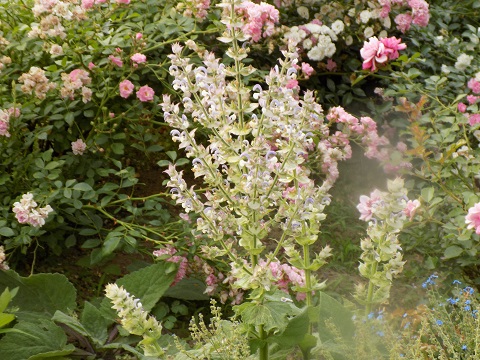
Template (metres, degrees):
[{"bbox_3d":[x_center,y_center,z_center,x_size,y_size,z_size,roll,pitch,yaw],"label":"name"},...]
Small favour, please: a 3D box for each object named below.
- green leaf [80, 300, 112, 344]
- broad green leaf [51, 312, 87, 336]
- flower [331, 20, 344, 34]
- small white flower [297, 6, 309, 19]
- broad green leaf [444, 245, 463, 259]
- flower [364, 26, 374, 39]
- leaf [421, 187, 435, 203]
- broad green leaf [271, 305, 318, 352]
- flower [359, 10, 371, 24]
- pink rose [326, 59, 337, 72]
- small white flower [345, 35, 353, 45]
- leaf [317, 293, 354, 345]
[{"bbox_3d":[-0.328,0.323,3.050,0.061,0.100,0.050,-2,18,-6],"label":"green leaf"},{"bbox_3d":[-0.380,0.318,3.000,0.085,0.060,0.050,-2,18,-7],"label":"broad green leaf"},{"bbox_3d":[0.289,-0.448,3.950,0.037,0.041,0.025,1,18,4],"label":"flower"},{"bbox_3d":[0.189,-0.497,4.000,0.036,0.036,0.025,1,18,3],"label":"small white flower"},{"bbox_3d":[0.556,0.186,3.500,0.045,0.034,0.025,3,18,9],"label":"broad green leaf"},{"bbox_3d":[0.380,-0.433,3.950,0.028,0.034,0.022,2,18,5],"label":"flower"},{"bbox_3d":[0.481,0.038,3.450,0.033,0.038,0.020,3,18,8],"label":"leaf"},{"bbox_3d":[0.106,0.326,2.950,0.099,0.092,0.070,1,18,2],"label":"broad green leaf"},{"bbox_3d":[0.373,-0.485,4.000,0.031,0.040,0.025,2,18,5],"label":"flower"},{"bbox_3d":[0.266,-0.332,3.900,0.028,0.036,0.025,1,18,4],"label":"pink rose"},{"bbox_3d":[0.320,-0.411,3.950,0.022,0.031,0.022,-3,18,-10],"label":"small white flower"},{"bbox_3d":[0.217,0.314,3.050,0.084,0.113,0.050,1,18,4],"label":"leaf"}]

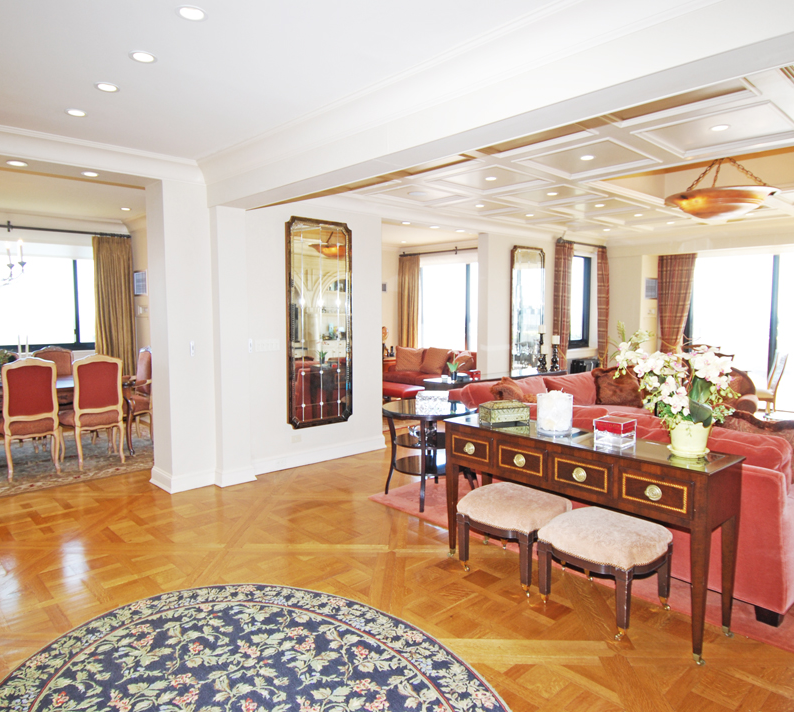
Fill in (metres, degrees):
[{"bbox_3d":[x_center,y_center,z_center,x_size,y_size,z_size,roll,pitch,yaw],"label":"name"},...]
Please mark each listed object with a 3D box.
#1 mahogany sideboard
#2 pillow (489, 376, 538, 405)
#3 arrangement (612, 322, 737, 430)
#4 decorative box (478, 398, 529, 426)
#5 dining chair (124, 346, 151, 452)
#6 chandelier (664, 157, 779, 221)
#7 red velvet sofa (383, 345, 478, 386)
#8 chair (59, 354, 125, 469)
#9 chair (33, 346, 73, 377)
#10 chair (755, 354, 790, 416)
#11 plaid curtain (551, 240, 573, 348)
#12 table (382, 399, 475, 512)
[{"bbox_3d":[0.974,0.875,3.128,0.437,0.860,1.521,-4,6,-42],"label":"mahogany sideboard"},{"bbox_3d":[1.004,0.397,4.835,0.200,0.430,0.460,3,6,27],"label":"pillow"},{"bbox_3d":[1.328,0.098,2.690,0.460,0.540,0.530,-4,7,-42],"label":"arrangement"},{"bbox_3d":[0.623,0.330,3.252,0.245,0.145,0.125,-2,5,-21],"label":"decorative box"},{"bbox_3d":[-3.085,0.456,6.299,0.650,1.123,0.640,-4,6,-42],"label":"dining chair"},{"bbox_3d":[2.798,-1.451,4.865,0.850,0.530,0.850,-4,7,-42],"label":"chandelier"},{"bbox_3d":[0.636,0.359,9.419,0.920,0.842,2.200,-4,6,-42],"label":"red velvet sofa"},{"bbox_3d":[-2.941,0.506,5.439,0.520,1.050,0.580,-4,7,-42],"label":"chair"},{"bbox_3d":[-3.776,0.465,6.285,0.530,1.100,0.630,-4,6,-42],"label":"chair"},{"bbox_3d":[4.899,0.450,7.611,0.570,0.980,0.470,2,5,21],"label":"chair"},{"bbox_3d":[2.479,-0.404,8.460,0.499,2.527,0.150,-4,6,-42],"label":"plaid curtain"},{"bbox_3d":[0.281,0.800,4.642,0.811,0.749,0.811,0,5,0],"label":"table"}]

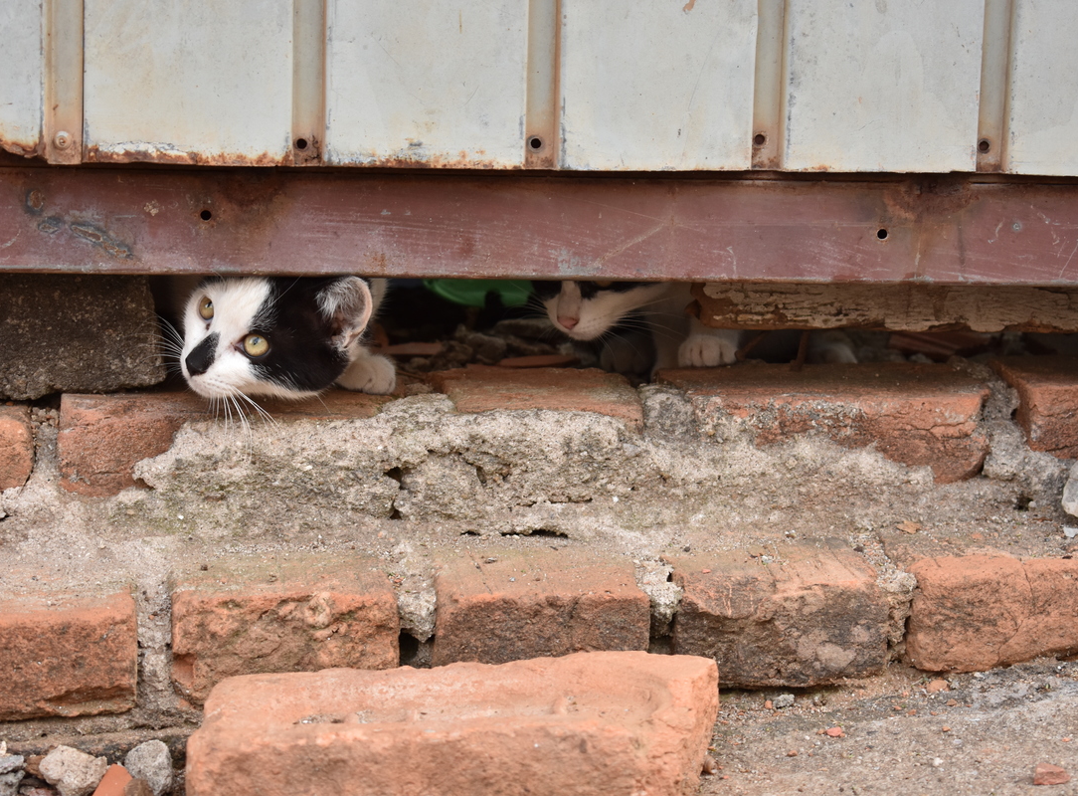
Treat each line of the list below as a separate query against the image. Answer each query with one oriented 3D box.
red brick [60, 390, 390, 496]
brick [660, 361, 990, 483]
[{"bbox_3d":[-0.174,0.025,1.521,0.178,0.048,0.100,0,10,-7],"label":"red brick"},{"bbox_3d":[0.158,0.014,1.579,0.178,0.050,0.105,0,10,-6],"label":"brick"}]

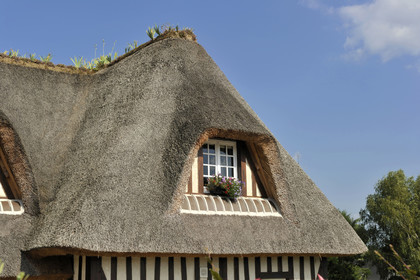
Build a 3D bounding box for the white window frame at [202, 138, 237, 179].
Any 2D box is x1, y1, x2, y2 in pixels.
[{"bbox_3d":[0.197,0.583,16.400,1.000,1.130,0.140,6,-13,-31],"label":"white window frame"}]

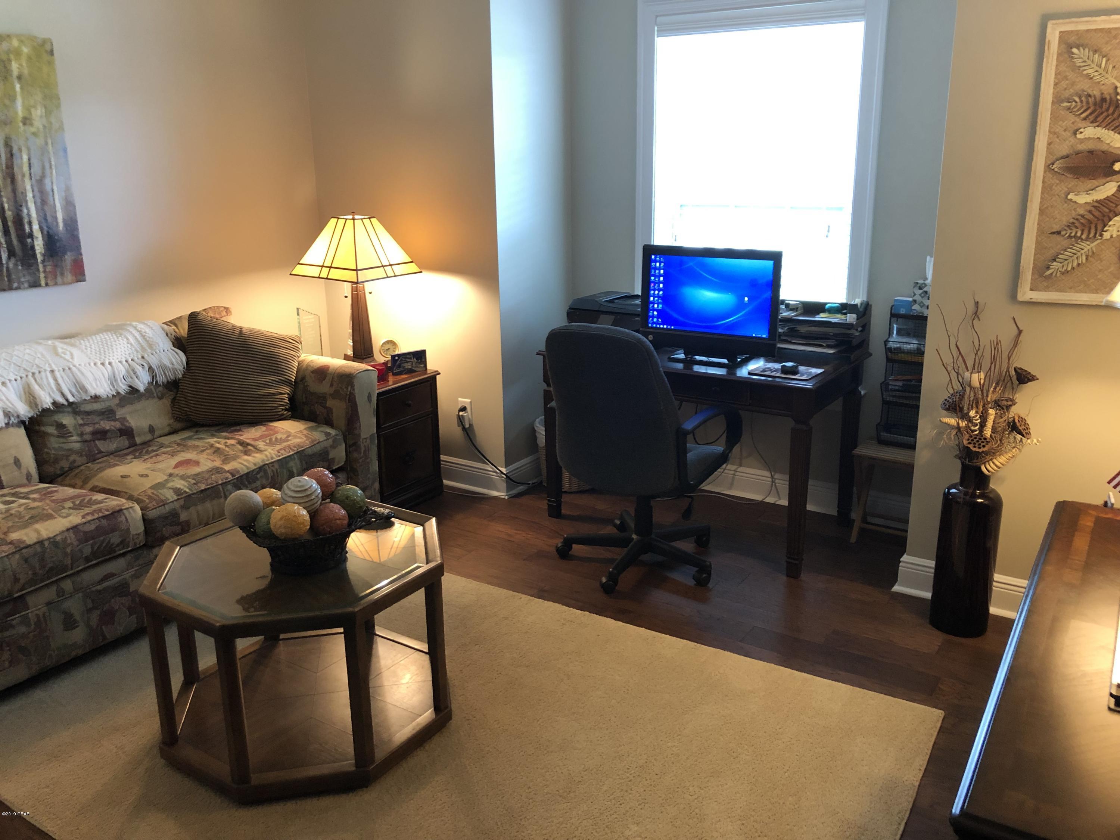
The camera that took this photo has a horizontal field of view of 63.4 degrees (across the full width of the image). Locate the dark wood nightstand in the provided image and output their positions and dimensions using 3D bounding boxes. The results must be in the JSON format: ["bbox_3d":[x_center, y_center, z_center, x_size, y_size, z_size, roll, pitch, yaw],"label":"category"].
[{"bbox_3d":[-0.923,0.073,4.242,0.606,0.591,0.475,9,19,31],"label":"dark wood nightstand"}]

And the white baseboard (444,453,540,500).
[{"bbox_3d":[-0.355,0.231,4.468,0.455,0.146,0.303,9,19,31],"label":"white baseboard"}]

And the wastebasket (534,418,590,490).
[{"bbox_3d":[0.044,0.171,4.459,0.270,0.310,0.270,9,19,32],"label":"wastebasket"}]

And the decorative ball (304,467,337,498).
[{"bbox_3d":[-0.693,0.186,2.616,0.096,0.096,0.096,-1,16,0],"label":"decorative ball"}]

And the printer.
[{"bbox_3d":[0.319,-0.468,4.107,0.440,0.205,0.400,9,19,32],"label":"printer"}]

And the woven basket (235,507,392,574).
[{"bbox_3d":[-0.657,0.310,2.428,0.414,0.131,0.253,-4,16,-10],"label":"woven basket"}]

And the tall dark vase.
[{"bbox_3d":[1.375,0.415,3.027,0.205,0.590,0.205,9,19,32],"label":"tall dark vase"}]

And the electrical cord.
[{"bbox_3d":[-0.300,0.121,4.325,0.293,0.414,0.283,9,19,31],"label":"electrical cord"}]

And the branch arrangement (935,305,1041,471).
[{"bbox_3d":[1.320,-0.086,2.806,0.293,0.555,0.273,9,19,31],"label":"branch arrangement"}]

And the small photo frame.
[{"bbox_3d":[-0.719,-0.272,4.301,0.174,0.097,0.030,-12,9,-34],"label":"small photo frame"}]

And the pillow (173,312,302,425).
[{"bbox_3d":[-1.282,-0.199,3.588,0.475,0.444,0.162,2,-3,-7],"label":"pillow"}]

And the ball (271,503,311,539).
[{"bbox_3d":[-0.712,0.267,2.397,0.103,0.103,0.103,-1,16,0],"label":"ball"}]

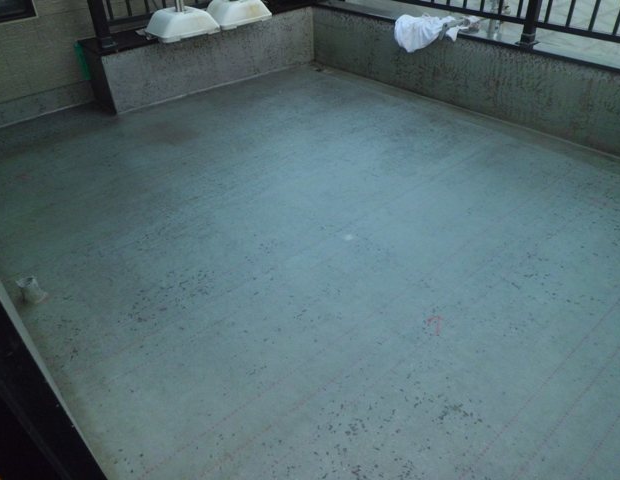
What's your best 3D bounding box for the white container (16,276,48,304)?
[{"bbox_3d":[-1.167,0.206,2.010,0.087,0.092,0.087,-28,44,-30],"label":"white container"}]

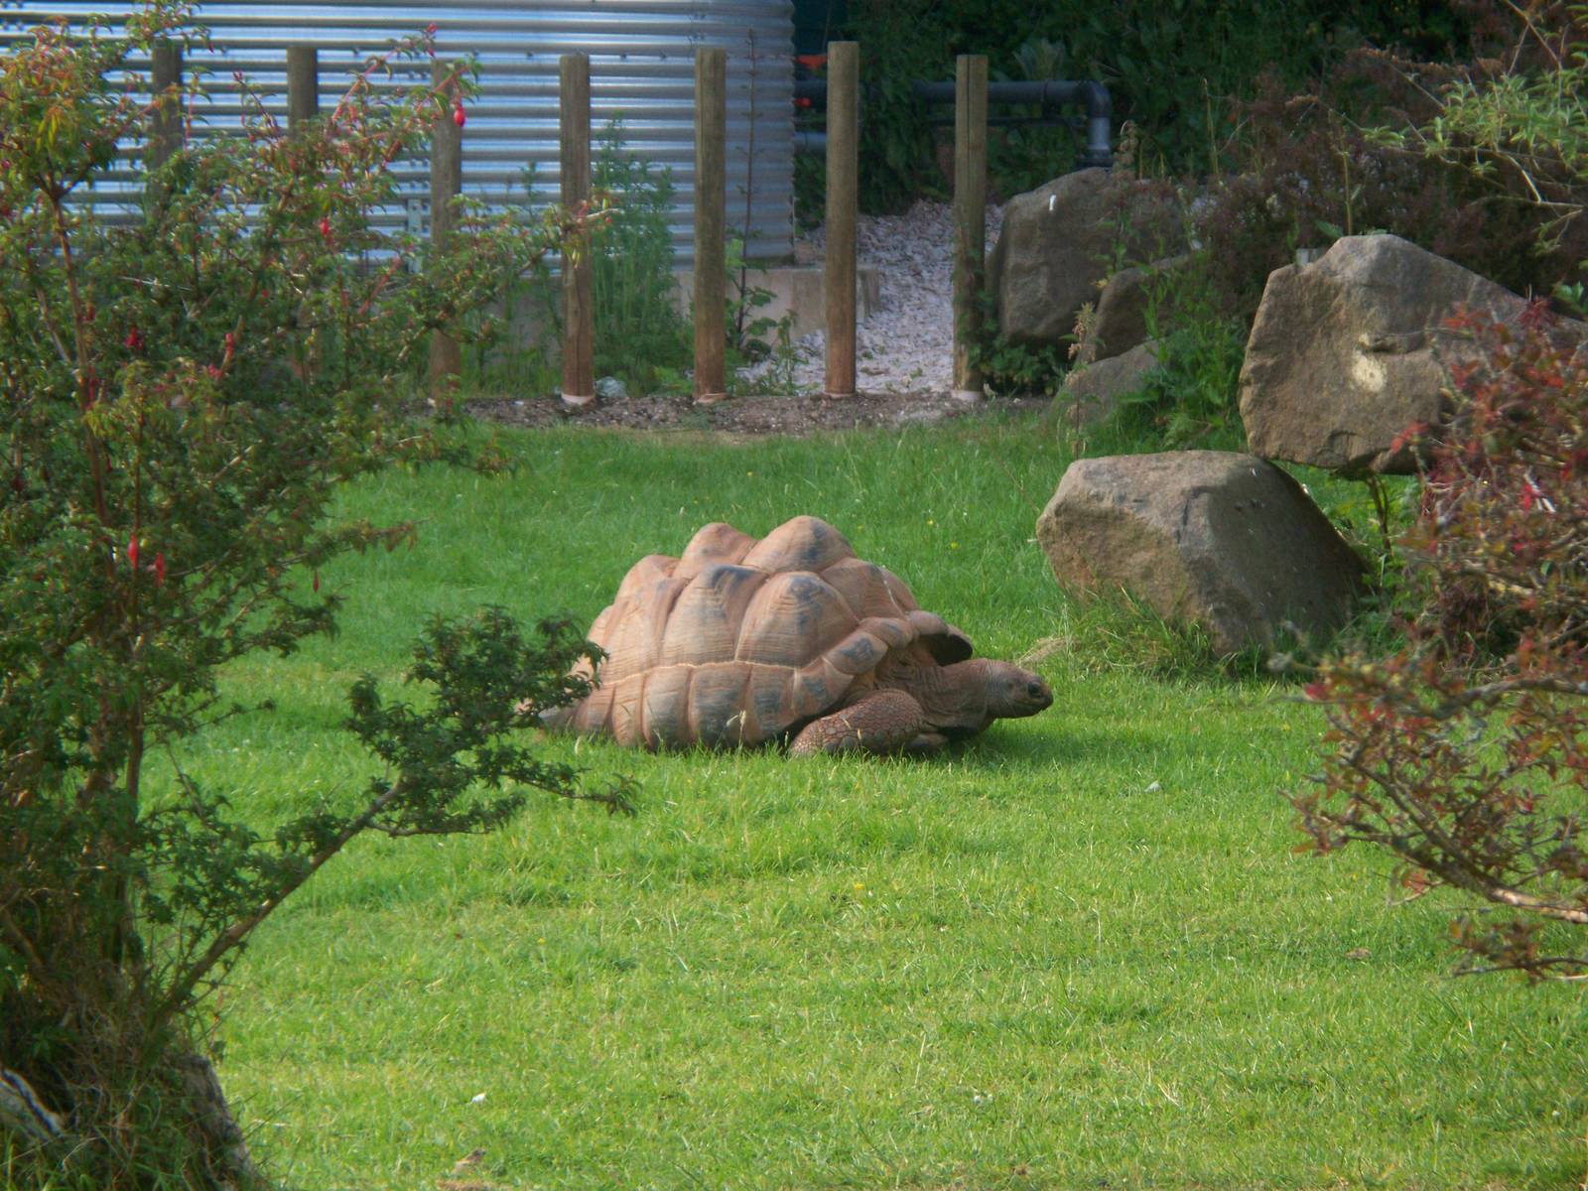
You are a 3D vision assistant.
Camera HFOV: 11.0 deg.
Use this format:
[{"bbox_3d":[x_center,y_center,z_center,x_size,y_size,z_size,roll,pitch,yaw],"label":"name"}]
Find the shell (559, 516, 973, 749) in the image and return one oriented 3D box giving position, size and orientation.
[{"bbox_3d":[-0.063,0.077,18.700,0.970,0.510,0.730,1,4,25],"label":"shell"}]

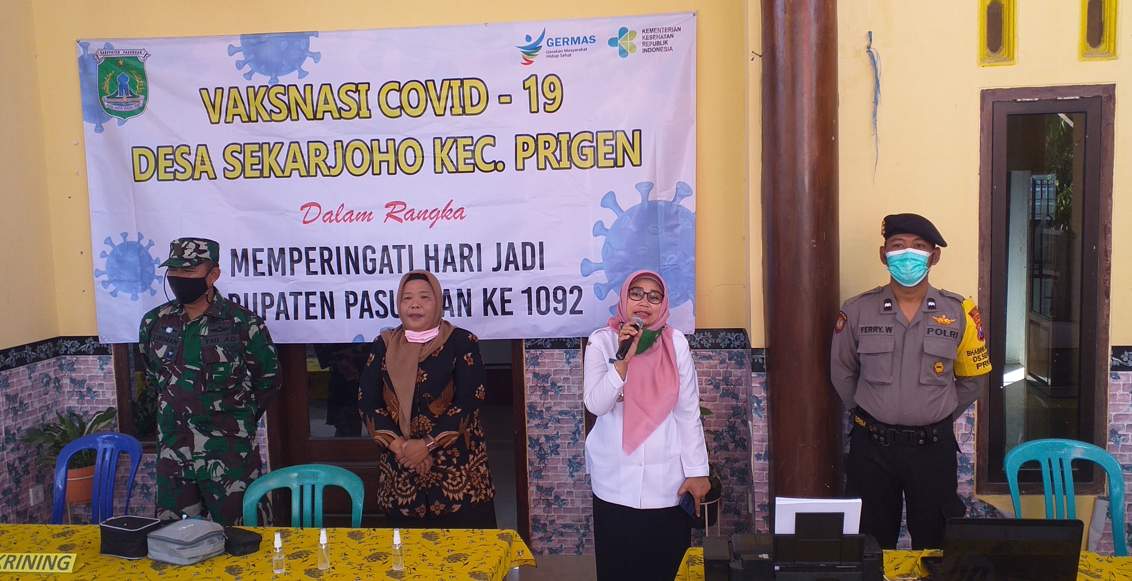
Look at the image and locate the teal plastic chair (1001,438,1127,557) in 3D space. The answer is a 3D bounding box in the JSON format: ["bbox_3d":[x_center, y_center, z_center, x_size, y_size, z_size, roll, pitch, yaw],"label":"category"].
[{"bbox_3d":[1.786,0.999,2.777,0.450,0.860,0.500,-1,4,8],"label":"teal plastic chair"}]

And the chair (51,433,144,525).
[{"bbox_3d":[-2.083,1.065,3.343,0.450,0.860,0.500,0,4,16],"label":"chair"}]

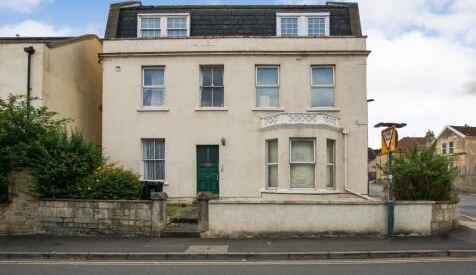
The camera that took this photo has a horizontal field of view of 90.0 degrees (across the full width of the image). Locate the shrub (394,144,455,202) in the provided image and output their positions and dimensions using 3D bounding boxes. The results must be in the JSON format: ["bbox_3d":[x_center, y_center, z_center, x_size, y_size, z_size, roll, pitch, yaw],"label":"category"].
[{"bbox_3d":[5.692,1.200,7.300,2.000,2.100,1.800,0,-1,1],"label":"shrub"}]

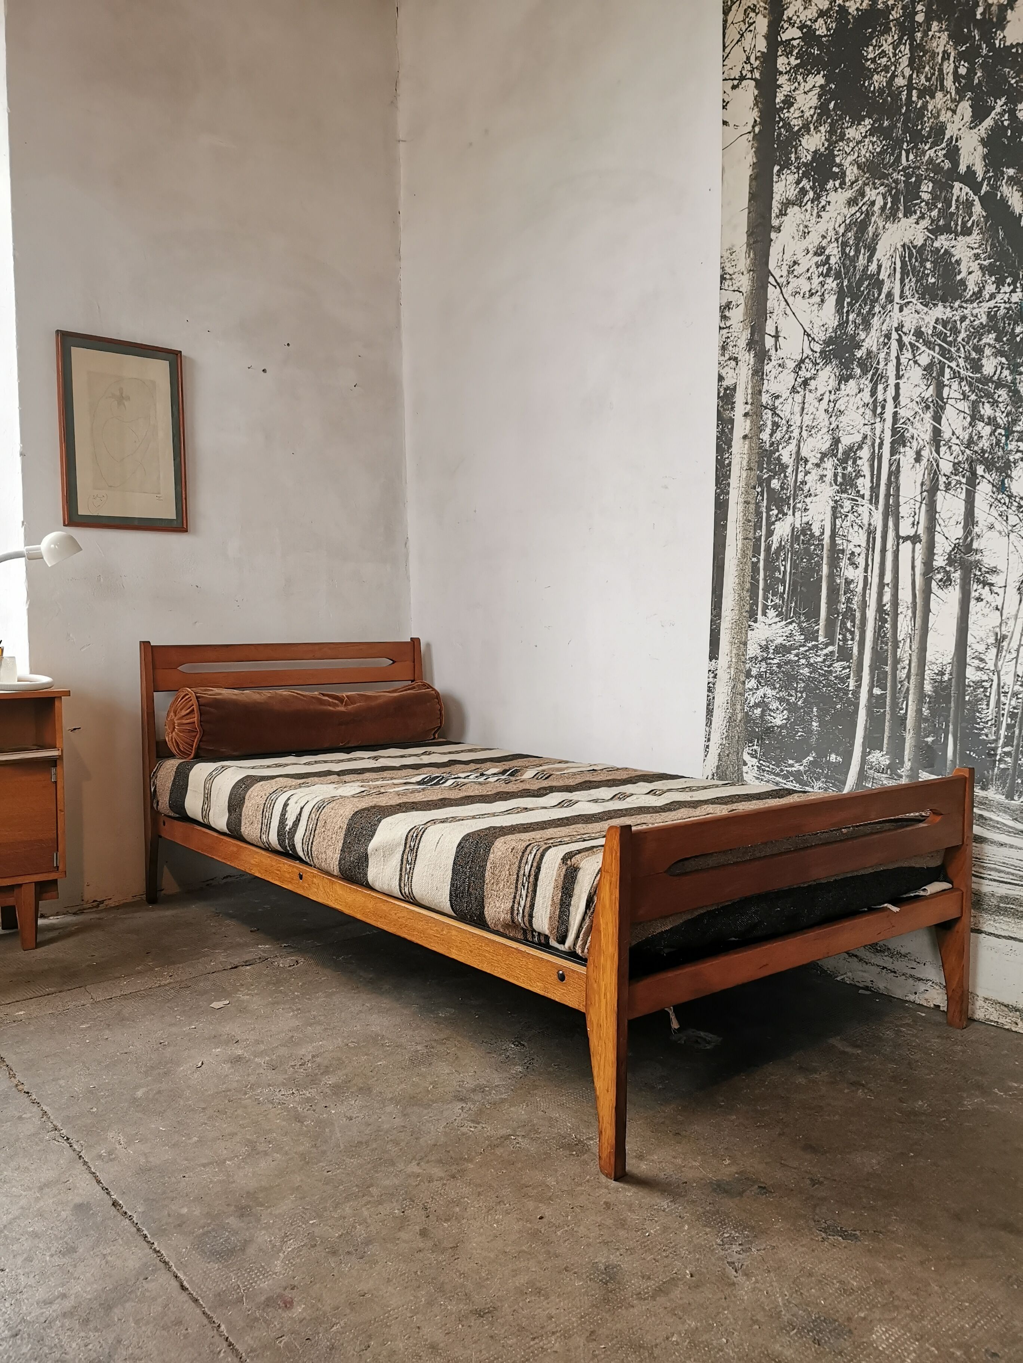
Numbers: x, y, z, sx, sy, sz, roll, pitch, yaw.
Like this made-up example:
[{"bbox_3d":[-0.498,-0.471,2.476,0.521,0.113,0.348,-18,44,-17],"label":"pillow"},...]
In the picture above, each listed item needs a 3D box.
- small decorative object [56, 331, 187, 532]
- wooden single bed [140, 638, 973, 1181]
[{"bbox_3d":[-1.106,-0.700,3.038,0.363,0.530,0.022,-3,4,-44],"label":"small decorative object"},{"bbox_3d":[-0.086,0.287,2.613,0.960,0.760,2.020,-2,4,-38],"label":"wooden single bed"}]

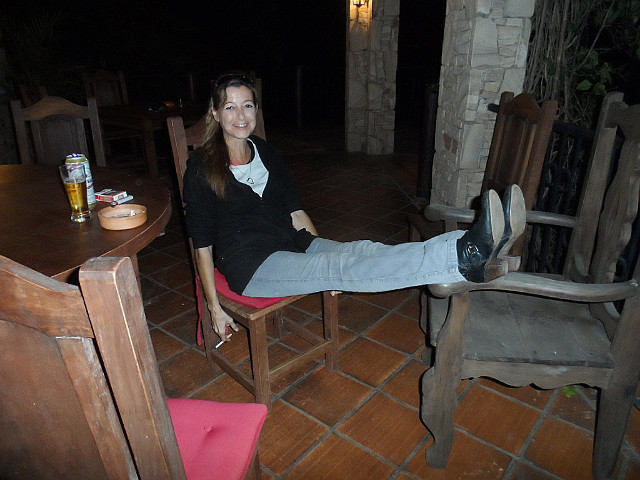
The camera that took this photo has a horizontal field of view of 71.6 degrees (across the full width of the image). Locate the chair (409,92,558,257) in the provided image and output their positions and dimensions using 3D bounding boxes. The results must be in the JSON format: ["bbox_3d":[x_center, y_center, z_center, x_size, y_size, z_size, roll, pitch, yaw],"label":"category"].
[{"bbox_3d":[0.744,-0.160,2.169,0.502,1.034,0.405,-4,22,-6],"label":"chair"}]

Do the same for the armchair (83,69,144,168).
[{"bbox_3d":[-2.204,-1.185,4.818,0.405,1.034,0.502,-14,26,-29],"label":"armchair"}]

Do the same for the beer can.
[{"bbox_3d":[-0.764,-0.186,1.424,0.066,0.165,0.066,-1,22,0],"label":"beer can"}]

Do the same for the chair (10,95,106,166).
[{"bbox_3d":[-1.318,-0.171,2.289,0.405,1.034,0.502,-5,23,-10],"label":"chair"}]

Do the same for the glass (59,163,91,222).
[{"bbox_3d":[-0.719,-0.134,1.315,0.067,0.149,0.067,-1,22,0],"label":"glass"}]

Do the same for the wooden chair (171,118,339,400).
[{"bbox_3d":[-0.232,0.045,1.710,0.405,1.034,0.502,-19,28,-37],"label":"wooden chair"}]

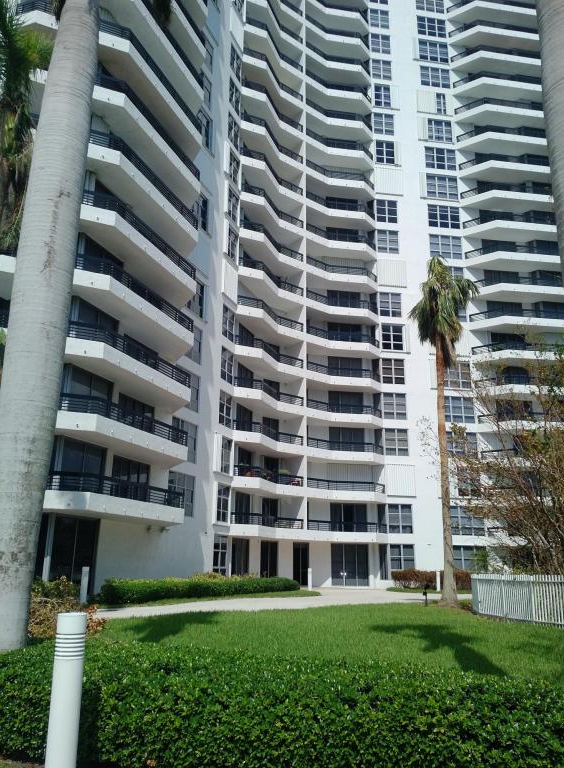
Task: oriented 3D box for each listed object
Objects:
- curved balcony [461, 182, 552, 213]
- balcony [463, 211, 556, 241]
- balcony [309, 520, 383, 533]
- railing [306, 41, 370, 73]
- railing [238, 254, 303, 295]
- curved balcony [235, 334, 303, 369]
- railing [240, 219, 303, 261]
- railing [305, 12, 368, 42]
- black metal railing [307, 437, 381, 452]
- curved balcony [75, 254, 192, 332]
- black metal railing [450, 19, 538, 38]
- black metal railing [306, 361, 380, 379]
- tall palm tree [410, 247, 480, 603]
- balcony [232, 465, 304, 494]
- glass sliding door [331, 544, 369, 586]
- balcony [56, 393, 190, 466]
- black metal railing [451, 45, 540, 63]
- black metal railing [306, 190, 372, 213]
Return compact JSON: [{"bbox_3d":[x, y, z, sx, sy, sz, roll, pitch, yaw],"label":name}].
[{"bbox_3d":[20.007,-16.075,52.032,8.365,1.176,2.053,3,-16,-9],"label":"curved balcony"},{"bbox_3d":[18.907,-12.764,49.073,7.914,1.218,2.215,0,-16,3],"label":"balcony"},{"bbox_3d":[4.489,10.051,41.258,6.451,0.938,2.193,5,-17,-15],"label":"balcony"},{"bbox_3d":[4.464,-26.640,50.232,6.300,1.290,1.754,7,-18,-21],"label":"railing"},{"bbox_3d":[-0.760,-6.901,40.602,6.352,1.218,2.141,15,-21,-41],"label":"railing"},{"bbox_3d":[-0.693,-2.052,40.176,0.997,0.609,6.540,-11,-20,33],"label":"curved balcony"},{"bbox_3d":[-0.500,-10.192,42.821,1.162,0.620,6.535,-14,-21,41],"label":"railing"},{"bbox_3d":[4.892,-29.947,51.169,6.521,0.598,0.755,8,-17,-23],"label":"railing"},{"bbox_3d":[4.381,4.227,40.675,6.300,0.630,0.654,7,-18,-21],"label":"black metal railing"},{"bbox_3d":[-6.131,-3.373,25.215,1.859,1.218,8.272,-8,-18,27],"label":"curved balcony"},{"bbox_3d":[20.178,-33.151,56.875,8.365,0.620,1.953,3,-16,-9],"label":"black metal railing"},{"bbox_3d":[4.666,-0.783,44.225,6.546,0.609,1.128,6,-18,-19],"label":"black metal railing"},{"bbox_3d":[7.148,1.399,25.090,3.012,14.908,3.012,1,-16,0],"label":"tall palm tree"},{"bbox_3d":[-0.899,6.178,36.876,6.352,1.218,2.141,15,-21,-41],"label":"balcony"},{"bbox_3d":[4.825,12.727,42.026,2.750,2.901,0.250,3,-17,-8],"label":"glass sliding door"},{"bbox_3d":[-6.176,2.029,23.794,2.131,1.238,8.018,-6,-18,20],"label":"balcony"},{"bbox_3d":[18.580,-28.283,51.580,7.792,0.660,1.395,1,-16,-3],"label":"black metal railing"},{"bbox_3d":[4.779,-14.143,48.261,6.546,0.609,1.128,6,-18,-19],"label":"black metal railing"}]

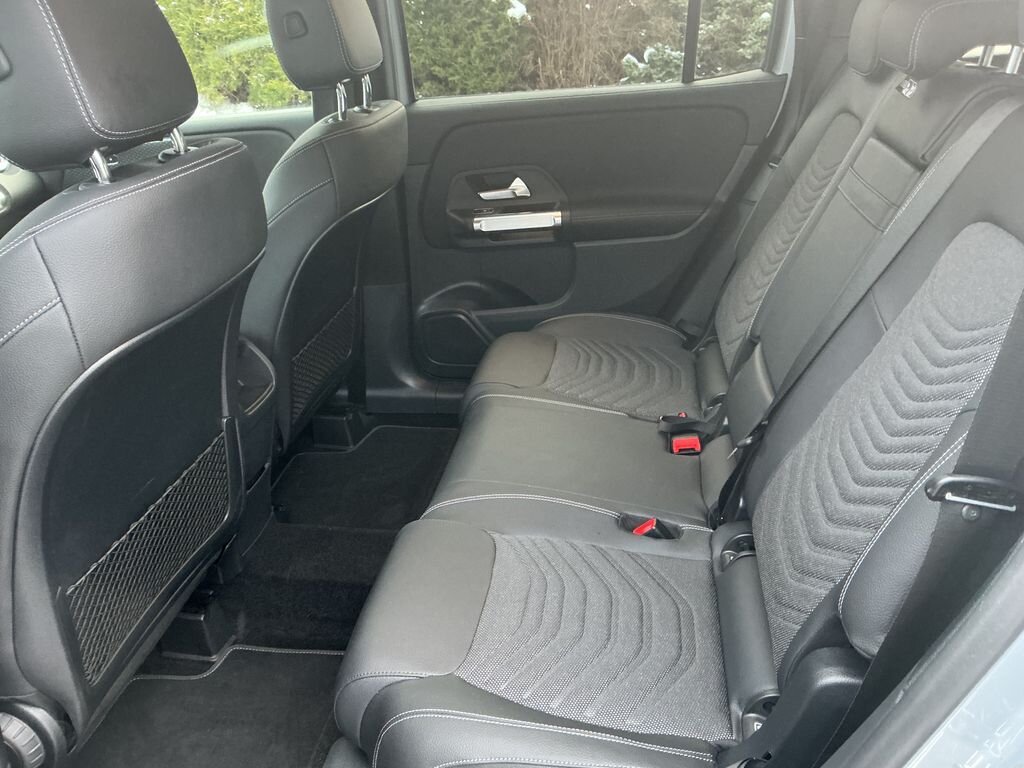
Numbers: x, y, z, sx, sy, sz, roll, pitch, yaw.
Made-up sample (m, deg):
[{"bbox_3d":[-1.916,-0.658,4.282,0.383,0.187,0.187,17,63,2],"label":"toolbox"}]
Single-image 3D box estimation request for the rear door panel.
[{"bbox_3d":[0.162,-0.311,1.900,0.790,0.690,0.120,3,25,9],"label":"rear door panel"}]

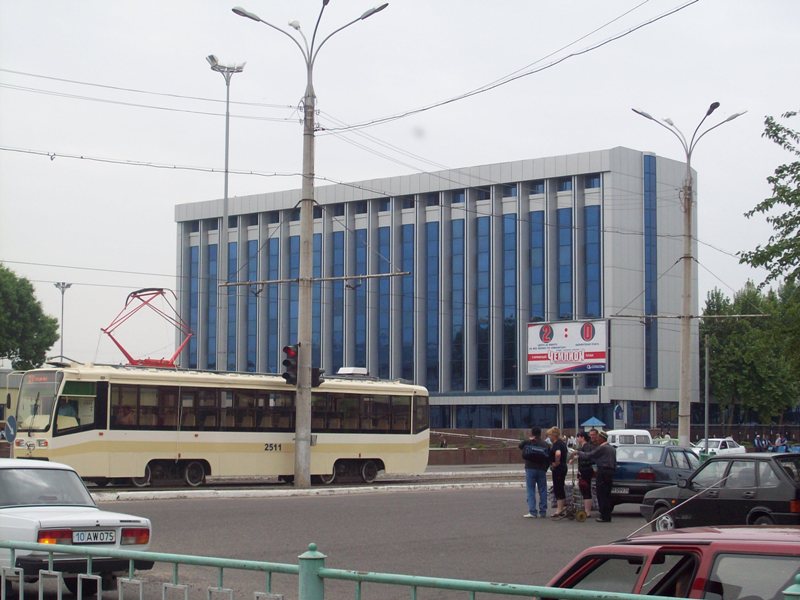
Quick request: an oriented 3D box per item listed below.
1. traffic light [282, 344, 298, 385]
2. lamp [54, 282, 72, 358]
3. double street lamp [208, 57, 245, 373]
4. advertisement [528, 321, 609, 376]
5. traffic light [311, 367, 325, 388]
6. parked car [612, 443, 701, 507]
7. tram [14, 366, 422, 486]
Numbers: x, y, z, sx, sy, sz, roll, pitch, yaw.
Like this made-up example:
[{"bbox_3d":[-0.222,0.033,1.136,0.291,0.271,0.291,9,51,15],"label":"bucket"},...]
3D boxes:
[{"bbox_3d":[-3.160,1.880,46.815,0.380,1.158,0.360,-3,-6,35],"label":"traffic light"},{"bbox_3d":[-39.644,7.856,190.023,2.100,19.916,2.100,0,-5,0],"label":"lamp"},{"bbox_3d":[-9.334,-2.307,86.535,2.000,22.030,2.000,0,-5,0],"label":"double street lamp"},{"bbox_3d":[10.316,2.956,99.634,6.200,3.200,0.350,-4,-7,41],"label":"advertisement"},{"bbox_3d":[-2.396,2.265,46.982,0.340,0.610,0.320,2,-5,-18],"label":"traffic light"},{"bbox_3d":[5.334,3.755,34.105,1.680,1.390,4.480,-2,-6,26],"label":"parked car"},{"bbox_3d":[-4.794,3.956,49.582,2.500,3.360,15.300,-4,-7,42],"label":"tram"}]

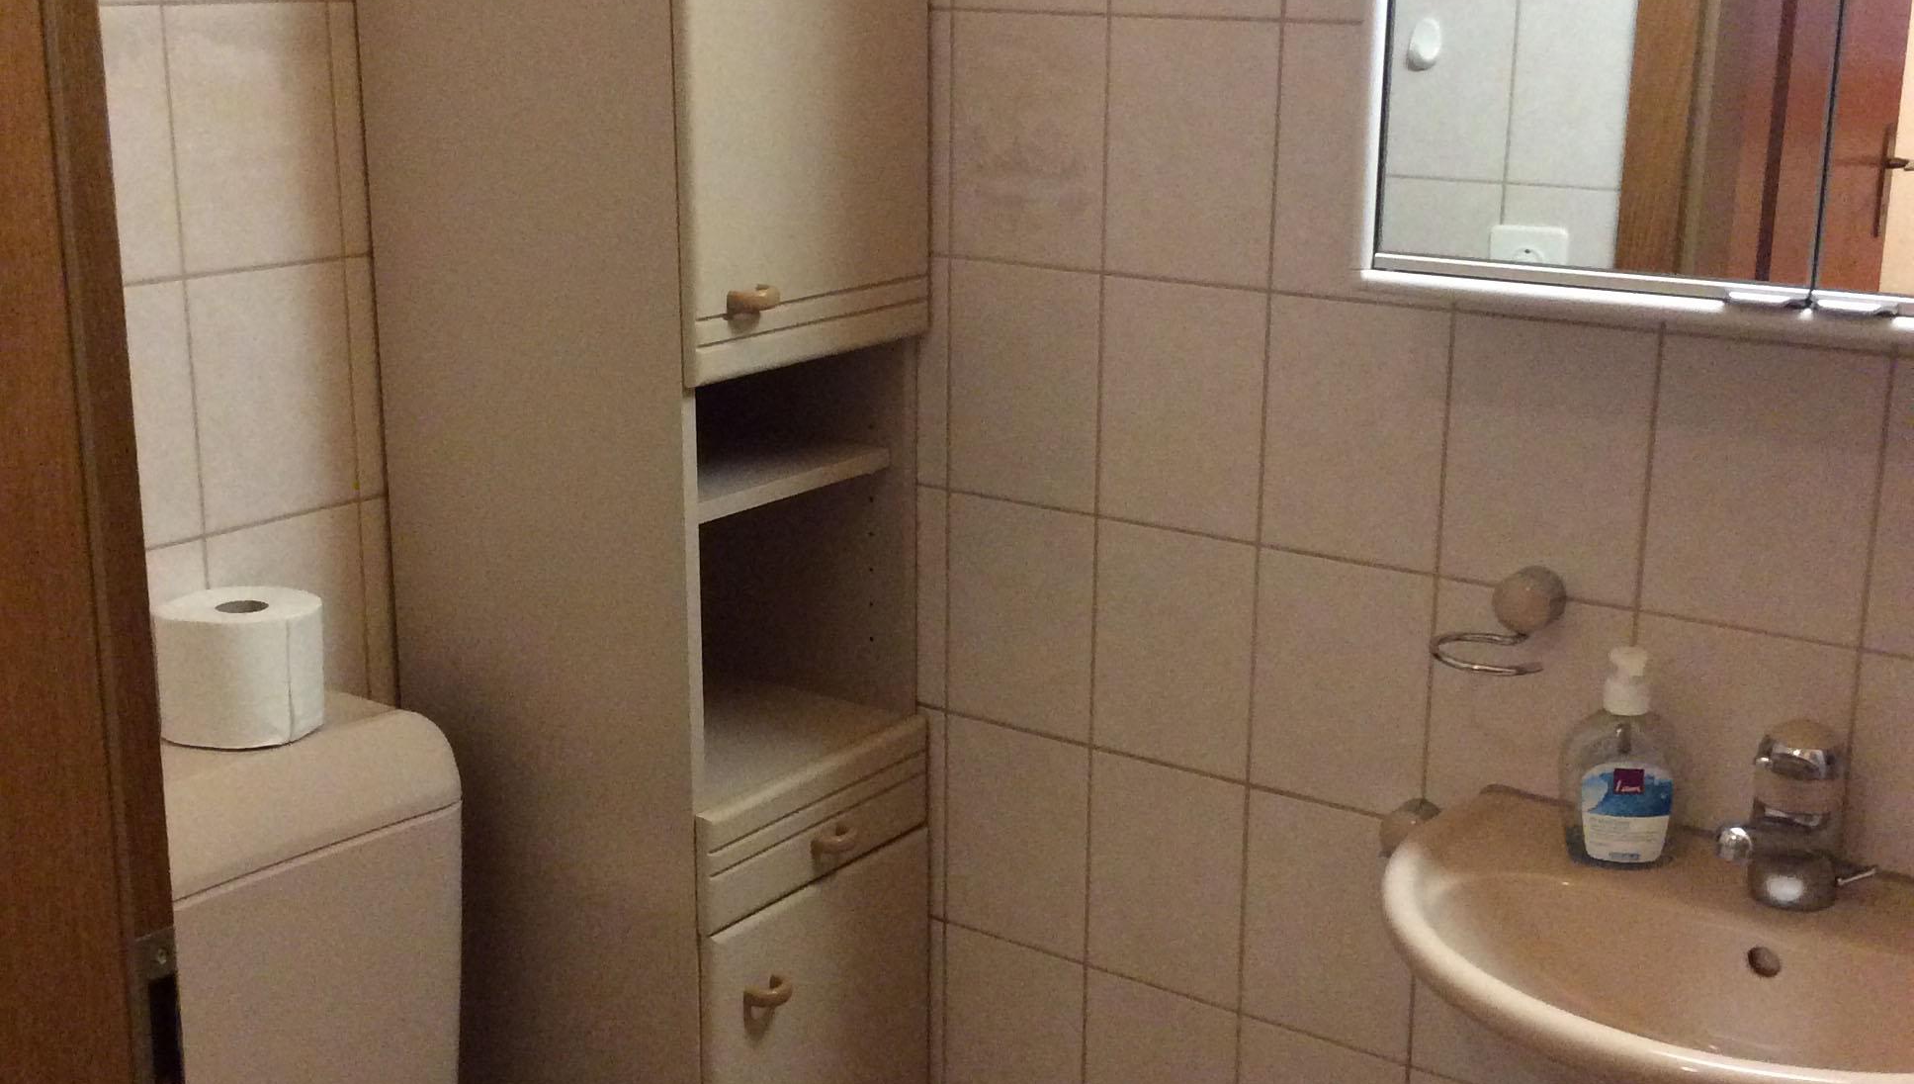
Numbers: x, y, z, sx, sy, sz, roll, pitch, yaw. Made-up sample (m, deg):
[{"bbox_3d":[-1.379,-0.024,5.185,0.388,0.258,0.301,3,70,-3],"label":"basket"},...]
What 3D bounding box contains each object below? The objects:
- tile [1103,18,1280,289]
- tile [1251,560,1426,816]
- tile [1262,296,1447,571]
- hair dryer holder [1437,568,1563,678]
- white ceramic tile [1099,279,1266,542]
[{"bbox_3d":[0.183,-0.302,1.816,0.150,0.199,0.010,11,18,34],"label":"tile"},{"bbox_3d":[0.301,0.110,1.825,0.149,0.198,0.010,11,18,34],"label":"tile"},{"bbox_3d":[0.305,-0.085,1.802,0.151,0.199,0.011,11,18,35],"label":"tile"},{"bbox_3d":[0.389,0.049,1.658,0.086,0.059,0.119,11,18,35],"label":"hair dryer holder"},{"bbox_3d":[0.178,-0.105,1.858,0.148,0.197,0.009,11,18,35],"label":"white ceramic tile"}]

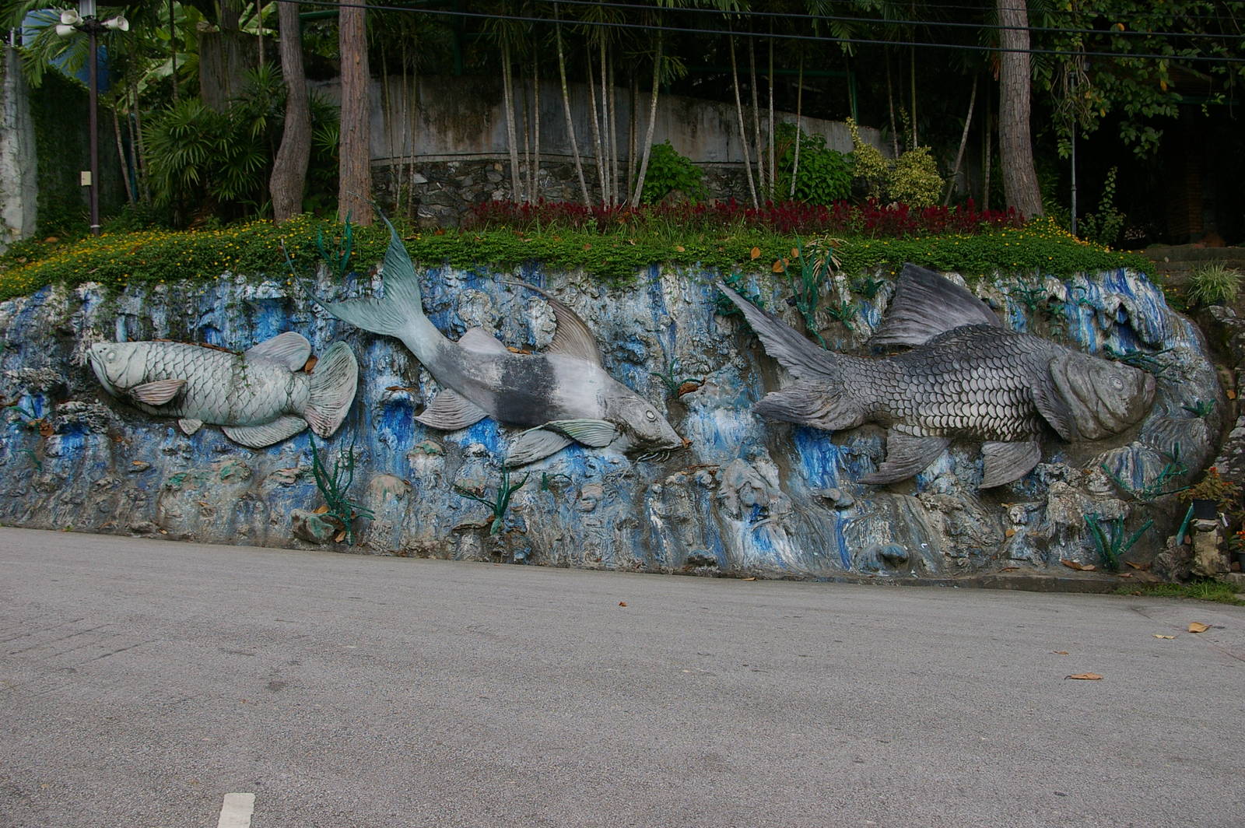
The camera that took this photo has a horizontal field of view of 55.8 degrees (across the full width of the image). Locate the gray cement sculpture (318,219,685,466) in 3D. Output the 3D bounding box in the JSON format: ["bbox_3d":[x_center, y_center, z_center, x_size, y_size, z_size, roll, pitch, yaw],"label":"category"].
[{"bbox_3d":[-1.330,-0.789,12.700,3.850,2.550,0.800,6,2,16],"label":"gray cement sculpture"}]

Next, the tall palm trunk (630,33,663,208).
[{"bbox_3d":[0.325,-3.832,15.400,0.115,2.400,0.077,8,0,0],"label":"tall palm trunk"}]

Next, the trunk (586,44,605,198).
[{"bbox_3d":[-0.343,-3.818,15.500,0.077,2.246,0.064,-6,0,0],"label":"trunk"}]

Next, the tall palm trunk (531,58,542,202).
[{"bbox_3d":[-1.172,-3.875,16.000,0.073,2.115,0.066,0,0,0],"label":"tall palm trunk"}]

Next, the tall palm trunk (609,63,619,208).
[{"bbox_3d":[-0.122,-3.805,15.900,0.072,2.117,0.066,-2,0,0],"label":"tall palm trunk"}]

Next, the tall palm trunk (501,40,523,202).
[{"bbox_3d":[-1.485,-3.918,15.800,0.092,2.285,0.078,-5,0,0],"label":"tall palm trunk"}]

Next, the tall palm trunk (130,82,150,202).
[{"bbox_3d":[-7.169,-4.042,17.500,0.094,1.893,0.072,-7,0,0],"label":"tall palm trunk"}]

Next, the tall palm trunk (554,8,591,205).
[{"bbox_3d":[-0.641,-4.010,15.400,0.115,2.754,0.077,-9,0,0],"label":"tall palm trunk"}]

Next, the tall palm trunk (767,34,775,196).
[{"bbox_3d":[2.021,-4.028,15.900,0.072,2.278,0.066,0,0,0],"label":"tall palm trunk"}]

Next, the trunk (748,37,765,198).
[{"bbox_3d":[1.815,-3.970,15.800,0.078,2.283,0.065,-4,0,0],"label":"trunk"}]

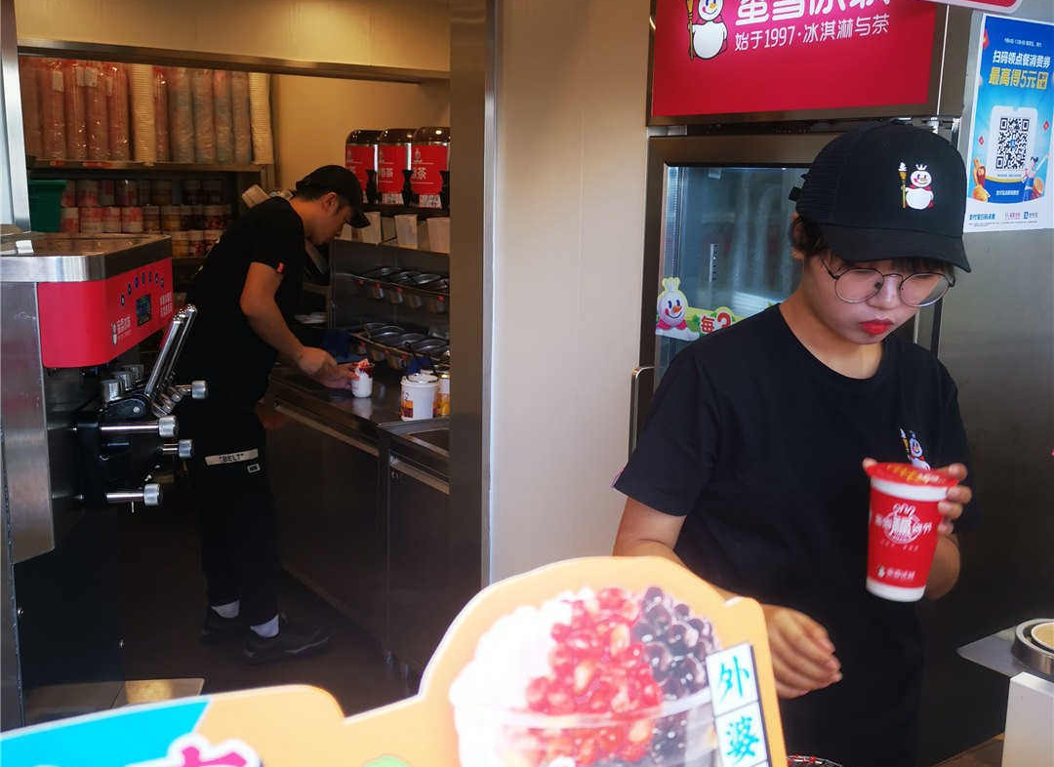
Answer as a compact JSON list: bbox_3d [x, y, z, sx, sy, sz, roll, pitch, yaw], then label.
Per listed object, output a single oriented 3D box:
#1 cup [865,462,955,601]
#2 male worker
[{"bbox_3d":[0.397,0.160,1.150,0.094,0.133,0.094,8,12,19],"label":"cup"},{"bbox_3d":[-0.831,0.086,3.558,0.600,1.580,0.480,-6,13,-30],"label":"male worker"}]

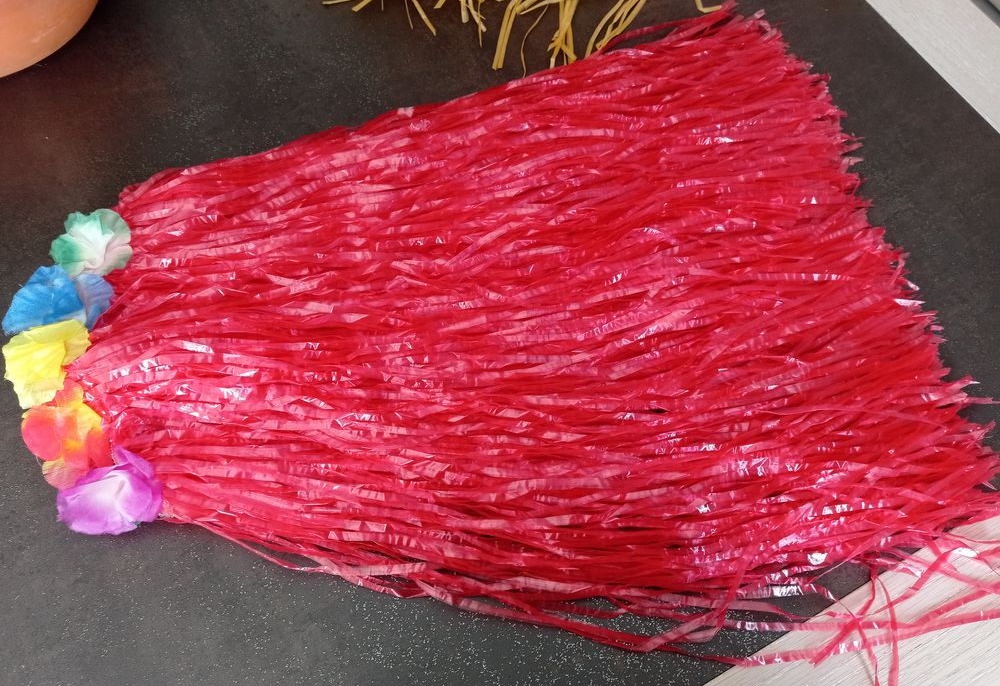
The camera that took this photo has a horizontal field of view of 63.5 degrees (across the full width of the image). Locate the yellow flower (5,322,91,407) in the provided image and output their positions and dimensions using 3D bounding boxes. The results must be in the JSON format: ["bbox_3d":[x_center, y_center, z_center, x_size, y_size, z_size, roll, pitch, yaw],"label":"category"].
[{"bbox_3d":[-0.354,0.016,0.632,0.062,0.040,0.069,-5,64,-5],"label":"yellow flower"}]

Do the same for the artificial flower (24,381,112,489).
[{"bbox_3d":[-0.327,0.066,0.611,0.064,0.035,0.077,-5,64,-5],"label":"artificial flower"}]

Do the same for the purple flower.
[{"bbox_3d":[-0.284,0.108,0.589,0.069,0.040,0.064,-5,64,-5],"label":"purple flower"}]

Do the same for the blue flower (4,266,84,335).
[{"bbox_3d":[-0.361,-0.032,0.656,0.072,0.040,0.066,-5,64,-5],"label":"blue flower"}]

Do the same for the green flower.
[{"bbox_3d":[-0.346,-0.085,0.685,0.063,0.035,0.061,-5,64,-5],"label":"green flower"}]

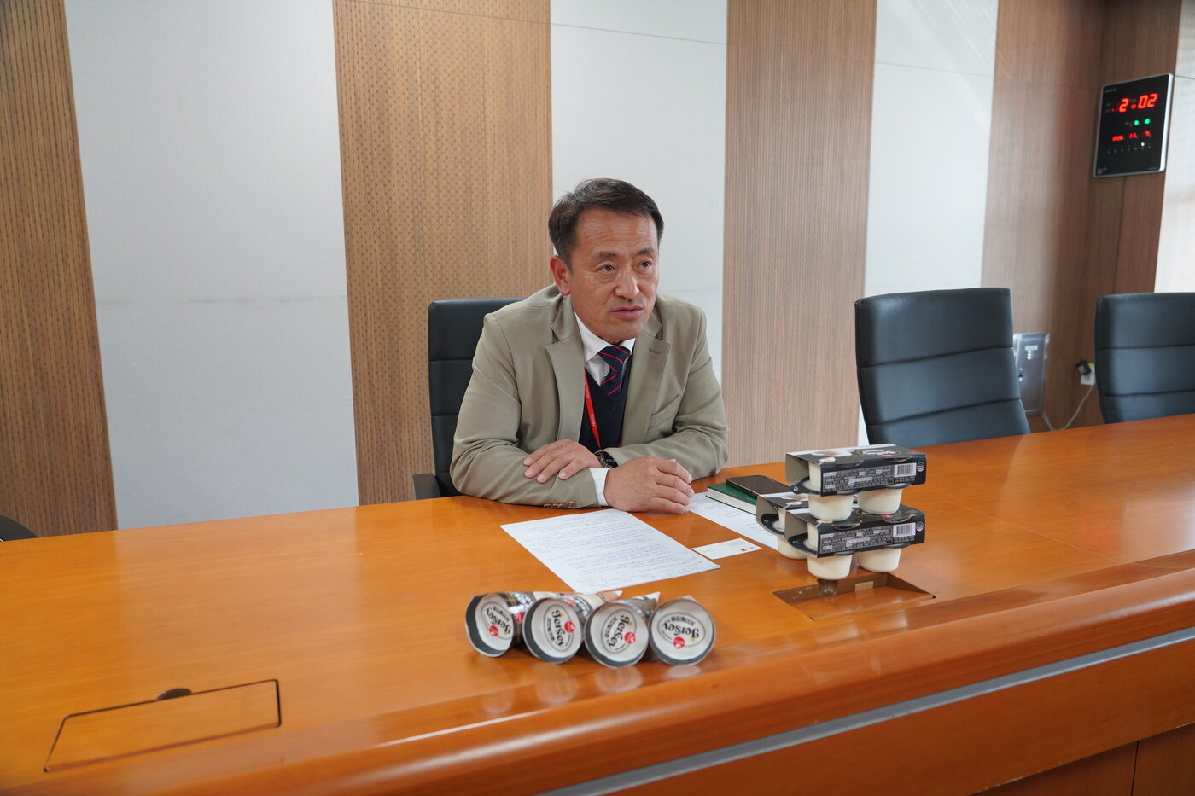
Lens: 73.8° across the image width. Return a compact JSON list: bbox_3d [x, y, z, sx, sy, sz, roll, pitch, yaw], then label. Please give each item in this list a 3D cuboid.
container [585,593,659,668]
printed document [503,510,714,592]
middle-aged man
[{"bbox_3d":[0.046,0.240,0.880,0.066,0.066,0.166,3,0,18],"label":"container"},{"bbox_3d":[0.008,0.215,1.163,0.210,0.003,0.297,-5,10,-26],"label":"printed document"},{"bbox_3d":[-0.004,0.240,1.587,0.550,1.270,0.620,-3,9,-19],"label":"middle-aged man"}]

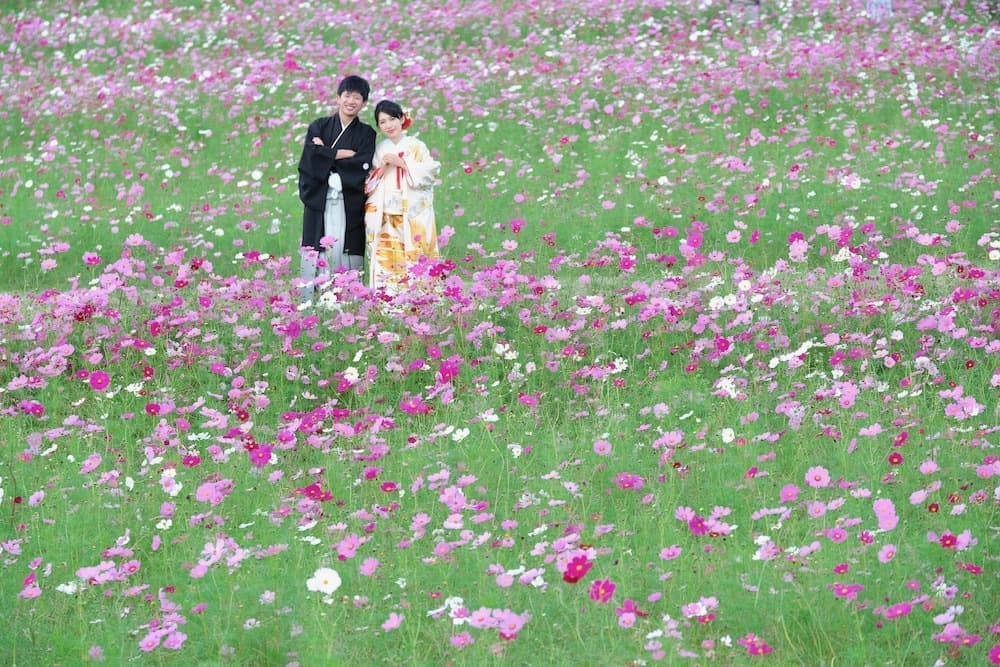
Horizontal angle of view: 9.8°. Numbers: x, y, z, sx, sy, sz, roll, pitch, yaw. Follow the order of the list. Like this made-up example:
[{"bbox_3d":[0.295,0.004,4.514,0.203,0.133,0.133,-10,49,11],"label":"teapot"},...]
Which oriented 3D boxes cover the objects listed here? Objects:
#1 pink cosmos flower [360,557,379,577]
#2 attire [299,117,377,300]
[{"bbox_3d":[-0.461,0.825,20.700,0.067,0.067,0.035,0,-11,-6],"label":"pink cosmos flower"},{"bbox_3d":[-1.100,-0.765,39.500,0.528,1.449,0.420,0,4,0],"label":"attire"}]

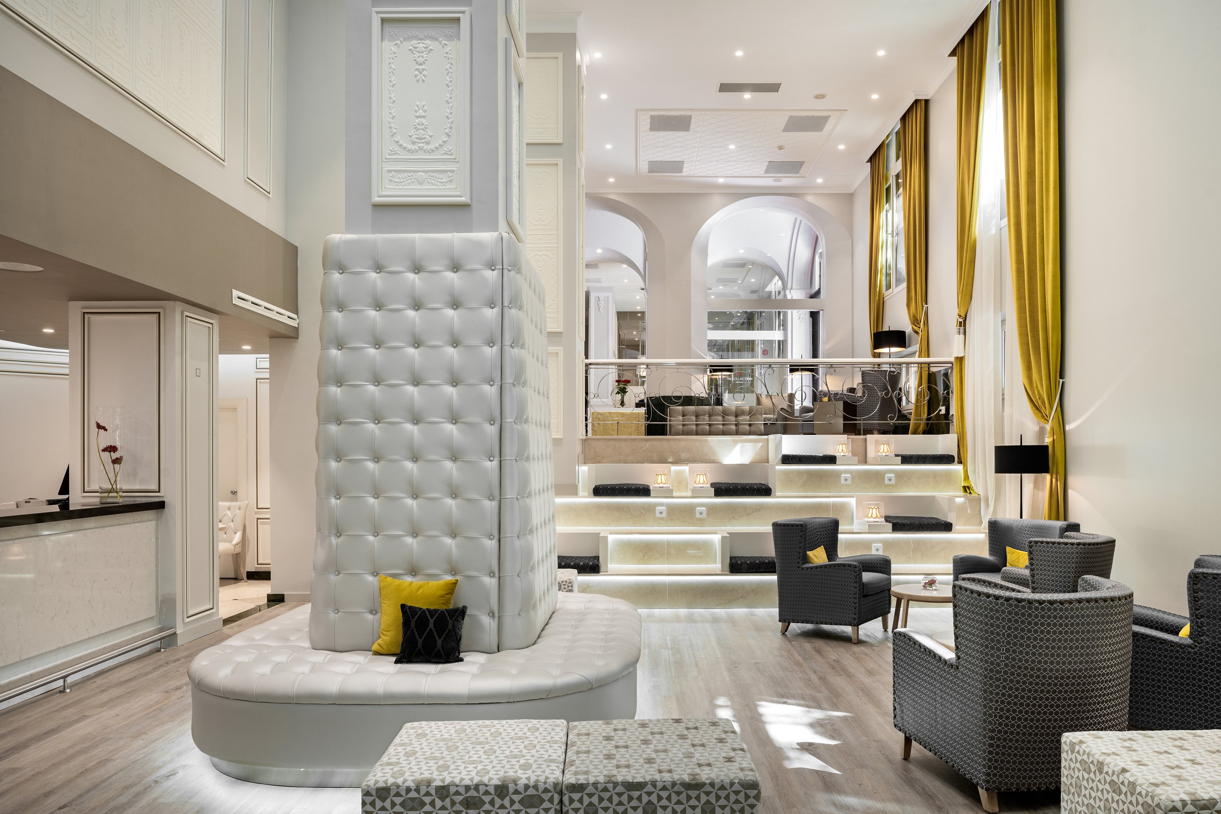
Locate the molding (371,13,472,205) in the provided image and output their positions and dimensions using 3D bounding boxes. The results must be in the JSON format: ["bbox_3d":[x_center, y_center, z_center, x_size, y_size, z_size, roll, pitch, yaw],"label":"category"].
[{"bbox_3d":[-0.972,-1.538,4.170,0.505,1.010,0.050,0,-2,1],"label":"molding"}]

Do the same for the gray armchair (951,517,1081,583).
[{"bbox_3d":[3.060,1.301,6.080,0.710,0.890,0.680,1,-2,-34],"label":"gray armchair"}]

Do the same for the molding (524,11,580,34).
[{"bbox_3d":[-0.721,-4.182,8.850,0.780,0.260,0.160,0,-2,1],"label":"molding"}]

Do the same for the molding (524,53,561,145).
[{"bbox_3d":[-0.777,-3.404,8.960,0.490,1.010,0.050,0,-2,1],"label":"molding"}]

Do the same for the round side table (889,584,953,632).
[{"bbox_3d":[2.225,1.495,5.620,0.570,0.455,0.570,0,-2,0],"label":"round side table"}]

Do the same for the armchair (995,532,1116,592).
[{"bbox_3d":[2.654,1.246,5.100,0.680,0.890,0.710,2,-2,-45],"label":"armchair"}]

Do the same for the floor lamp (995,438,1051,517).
[{"bbox_3d":[3.504,1.024,6.930,0.460,1.550,0.460,0,-2,0],"label":"floor lamp"}]

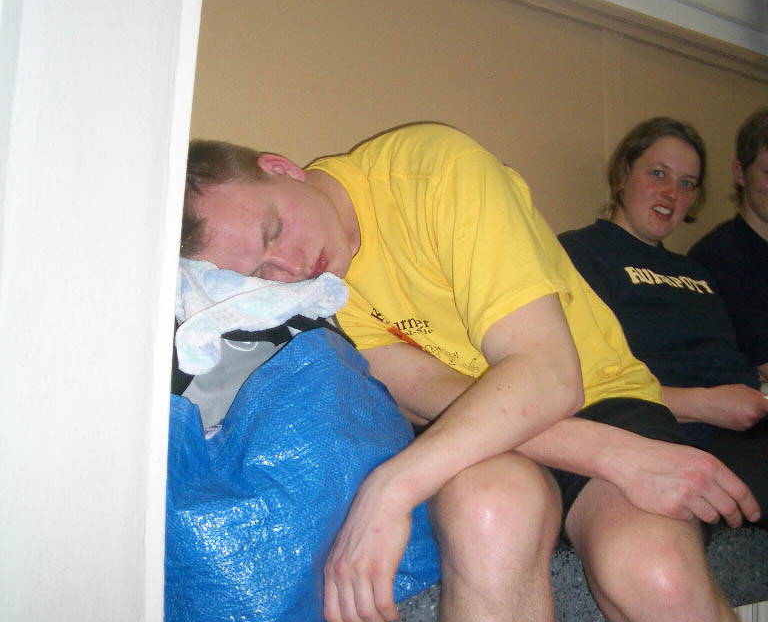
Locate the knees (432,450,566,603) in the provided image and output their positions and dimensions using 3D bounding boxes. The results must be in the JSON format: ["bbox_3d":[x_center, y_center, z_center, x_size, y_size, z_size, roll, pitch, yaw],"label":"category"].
[{"bbox_3d":[0.114,0.218,1.050,0.130,0.155,0.140,1,-4,2],"label":"knees"}]

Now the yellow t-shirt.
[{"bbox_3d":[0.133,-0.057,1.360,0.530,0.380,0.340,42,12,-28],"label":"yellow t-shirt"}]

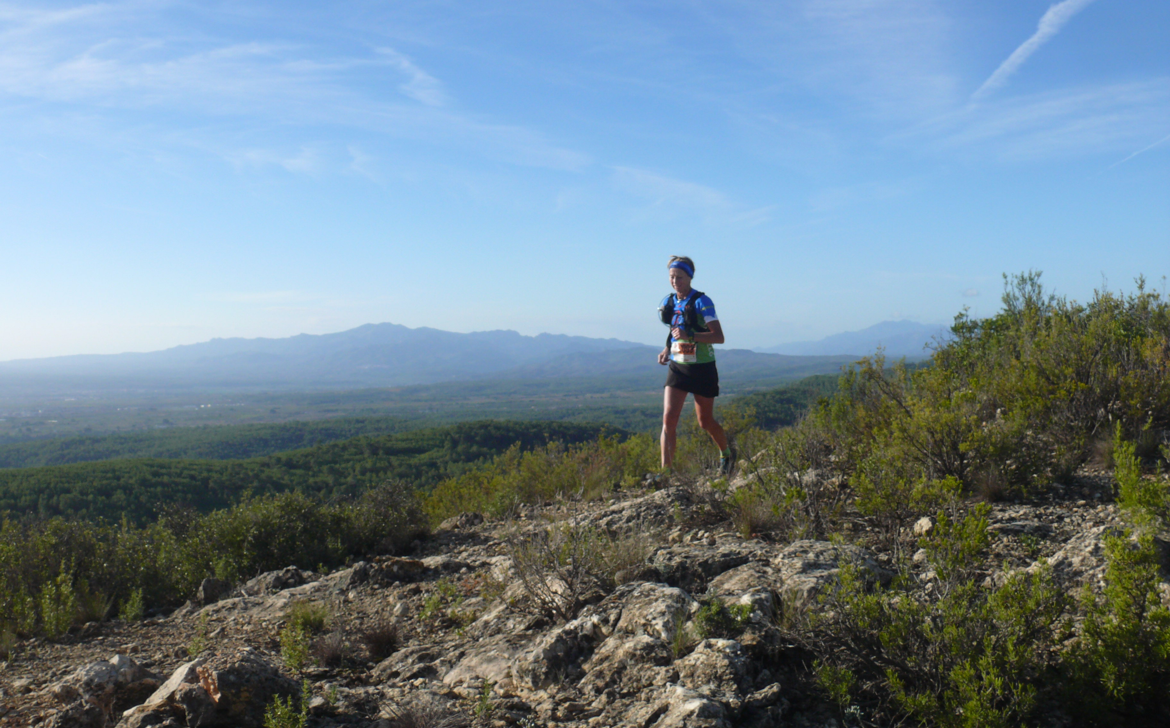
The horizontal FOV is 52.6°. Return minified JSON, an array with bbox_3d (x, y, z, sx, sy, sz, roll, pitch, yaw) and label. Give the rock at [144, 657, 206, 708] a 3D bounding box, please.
[{"bbox_3d":[-1.507,1.171,4.350,0.225,0.150,0.210,0,1,0],"label":"rock"}]

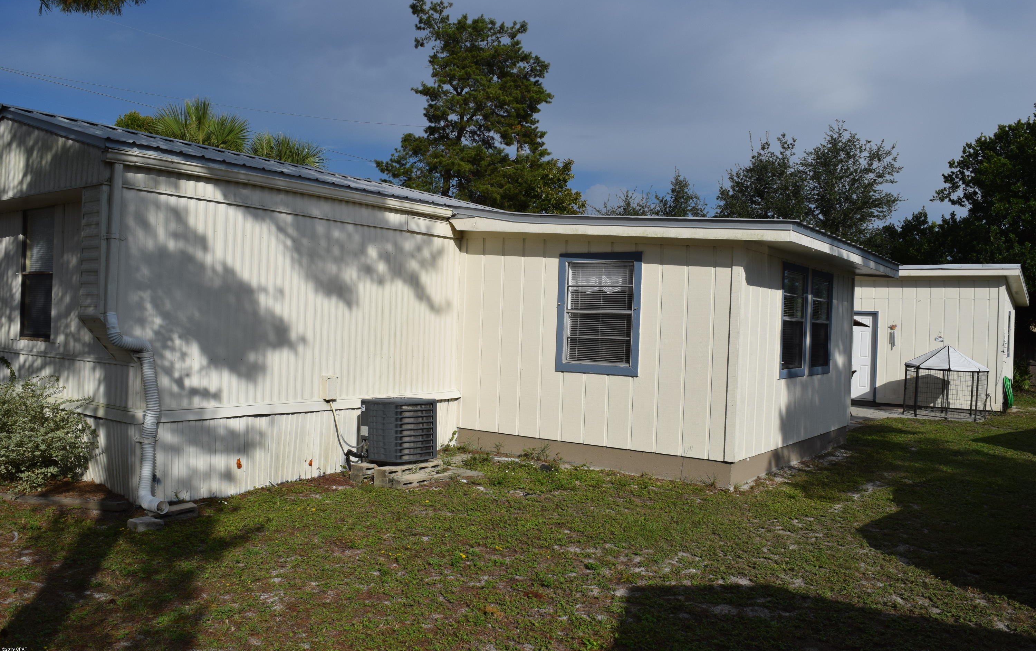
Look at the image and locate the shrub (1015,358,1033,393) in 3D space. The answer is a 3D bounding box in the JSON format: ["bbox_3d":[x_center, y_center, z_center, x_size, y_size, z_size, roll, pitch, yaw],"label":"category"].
[{"bbox_3d":[16.733,1.630,25.815,0.850,1.100,0.850,2,0,33],"label":"shrub"}]

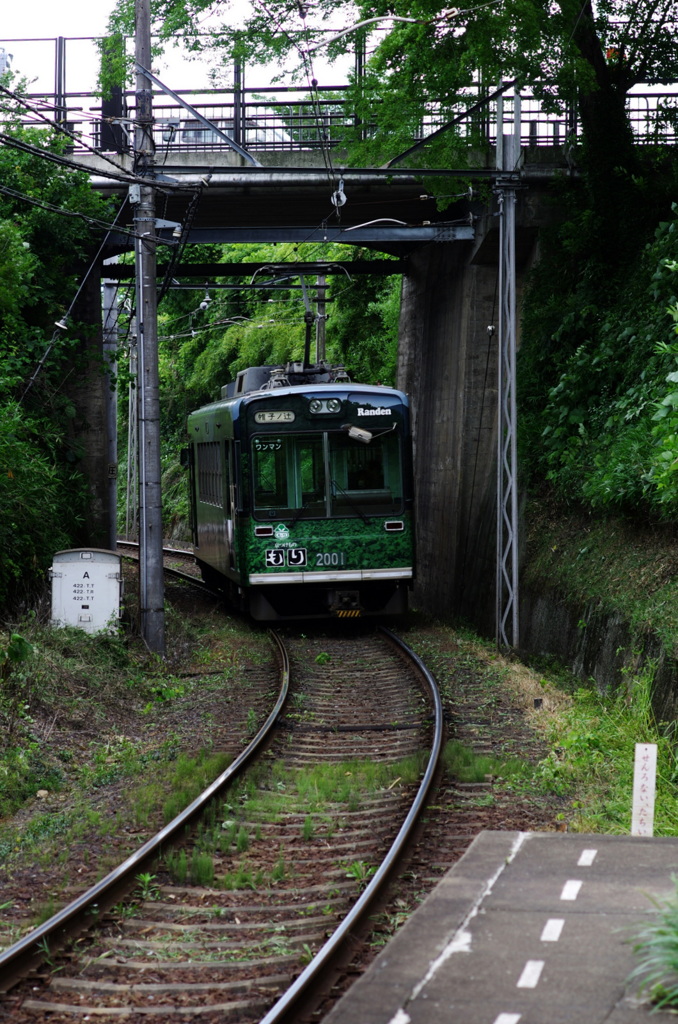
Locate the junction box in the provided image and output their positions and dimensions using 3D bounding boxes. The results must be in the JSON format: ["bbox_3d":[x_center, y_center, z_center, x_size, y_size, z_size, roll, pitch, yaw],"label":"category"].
[{"bbox_3d":[-3.140,0.984,37.026,0.880,1.090,0.550,0,1,-2],"label":"junction box"}]

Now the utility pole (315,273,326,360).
[{"bbox_3d":[-0.360,-1.968,59.473,0.230,6.200,0.230,0,1,0],"label":"utility pole"}]

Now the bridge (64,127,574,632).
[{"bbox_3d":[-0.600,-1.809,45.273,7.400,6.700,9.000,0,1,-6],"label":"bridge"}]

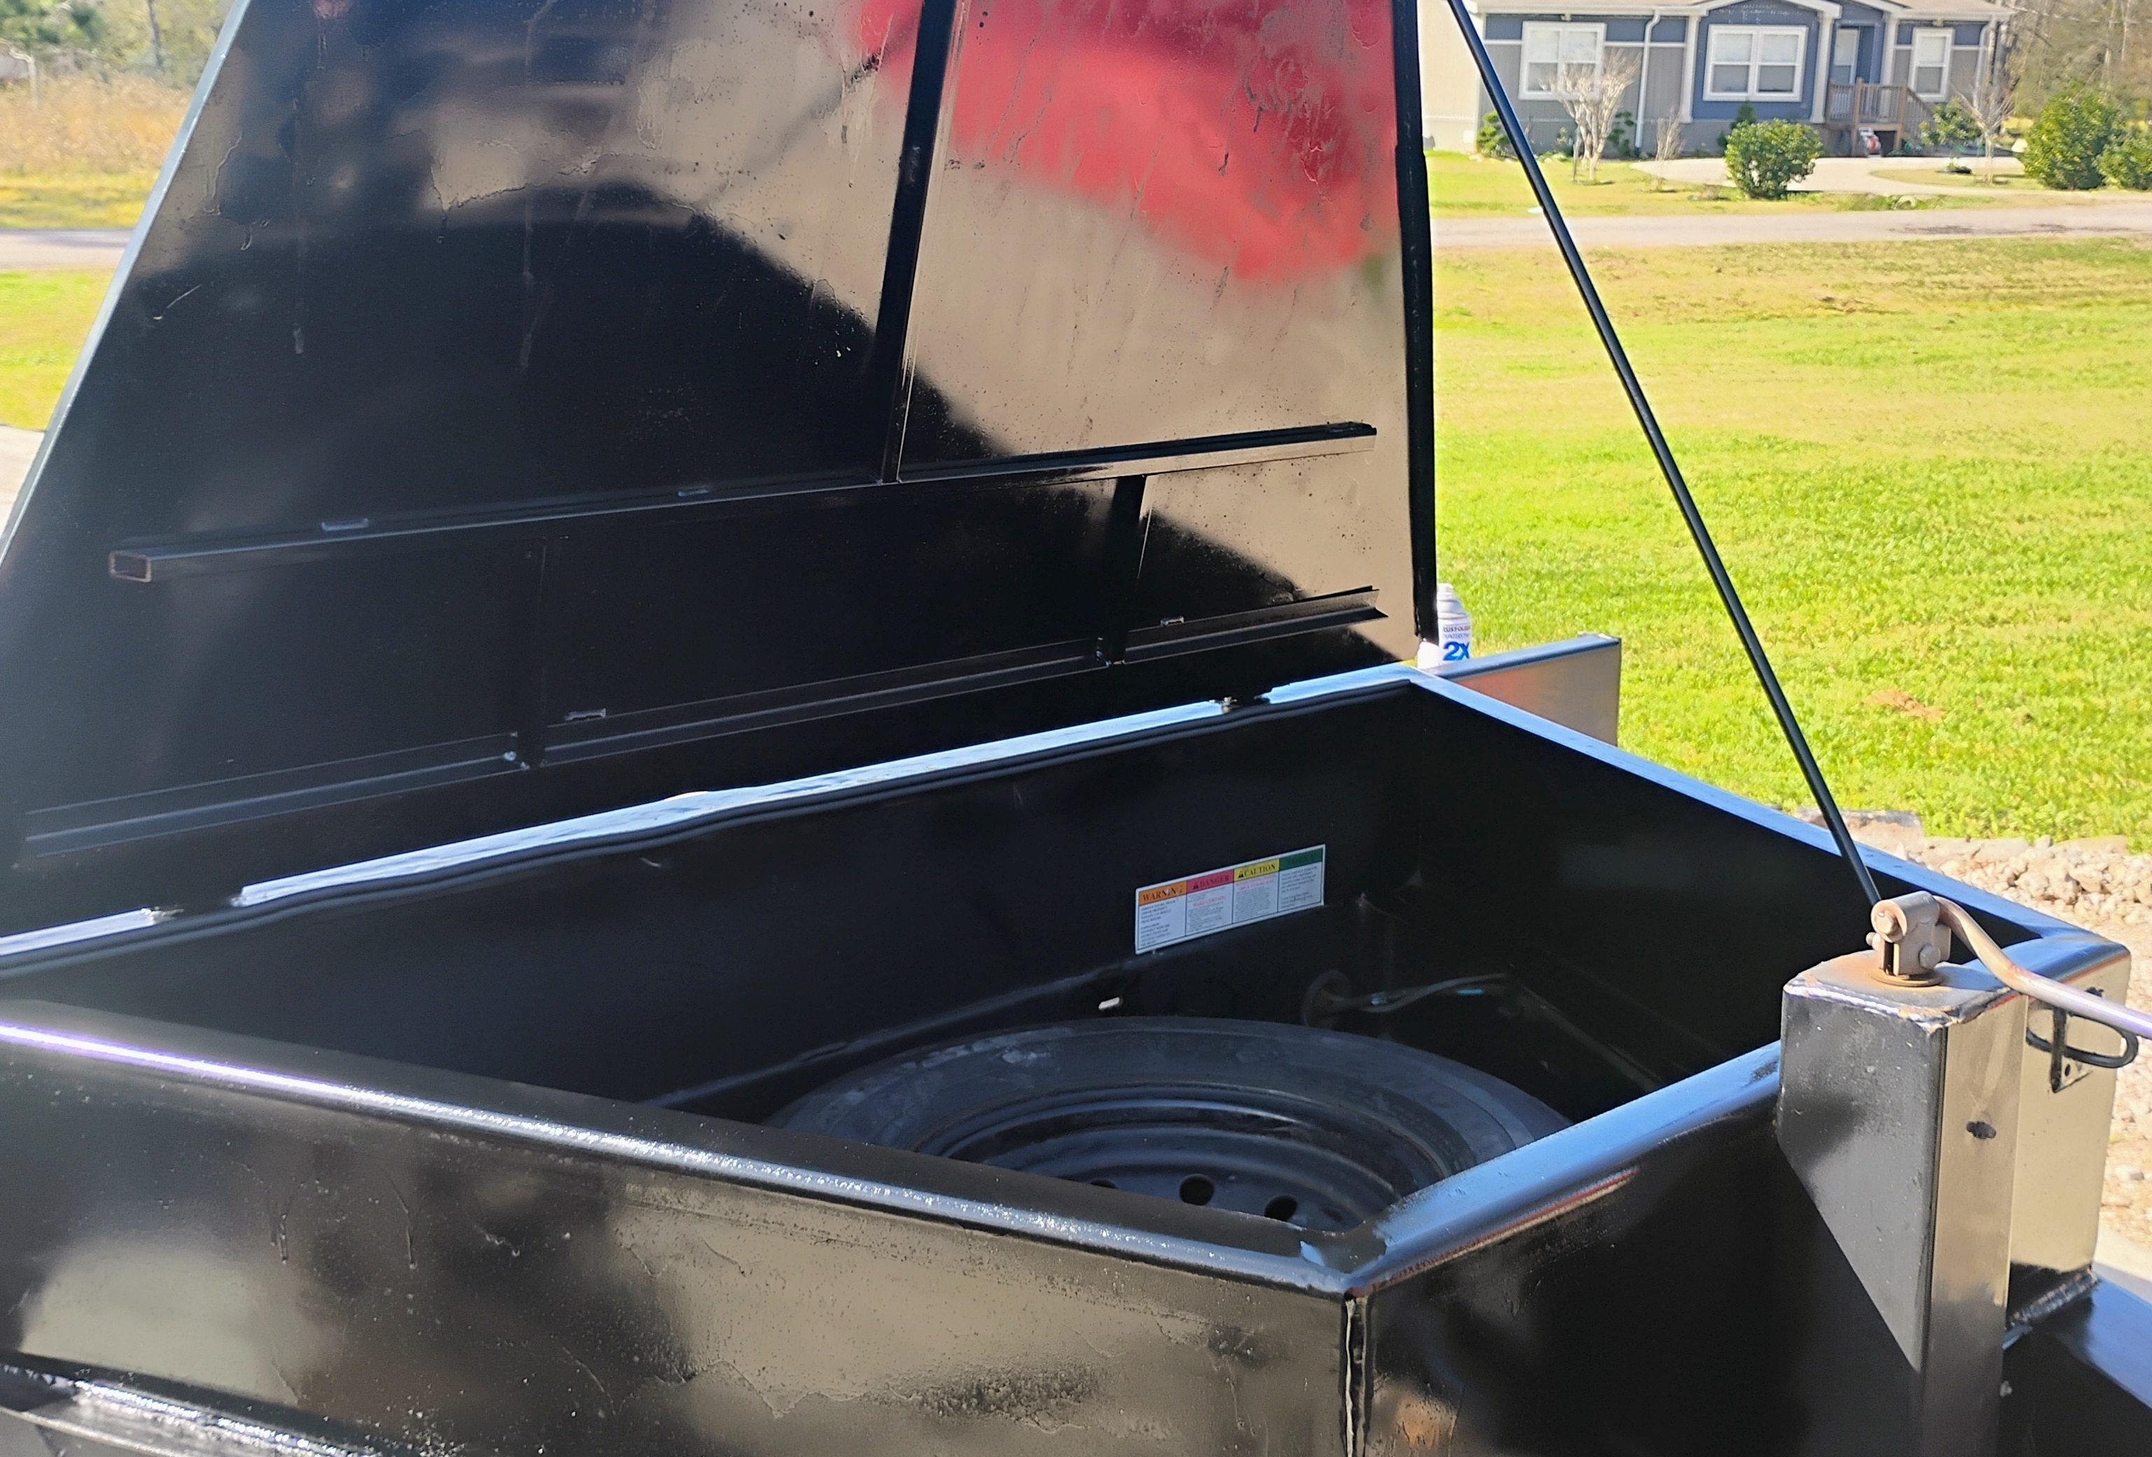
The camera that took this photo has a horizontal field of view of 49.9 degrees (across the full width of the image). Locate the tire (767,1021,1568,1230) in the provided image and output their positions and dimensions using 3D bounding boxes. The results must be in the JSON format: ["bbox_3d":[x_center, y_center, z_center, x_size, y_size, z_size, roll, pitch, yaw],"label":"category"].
[{"bbox_3d":[0.084,0.470,2.035,0.775,0.235,0.775,-12,17,-41],"label":"tire"}]

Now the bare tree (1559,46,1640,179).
[{"bbox_3d":[9.700,-11.400,43.000,1.500,2.400,1.400,0,15,0],"label":"bare tree"}]

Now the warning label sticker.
[{"bbox_3d":[0.182,0.195,2.655,0.308,0.075,0.004,-12,17,-41],"label":"warning label sticker"}]

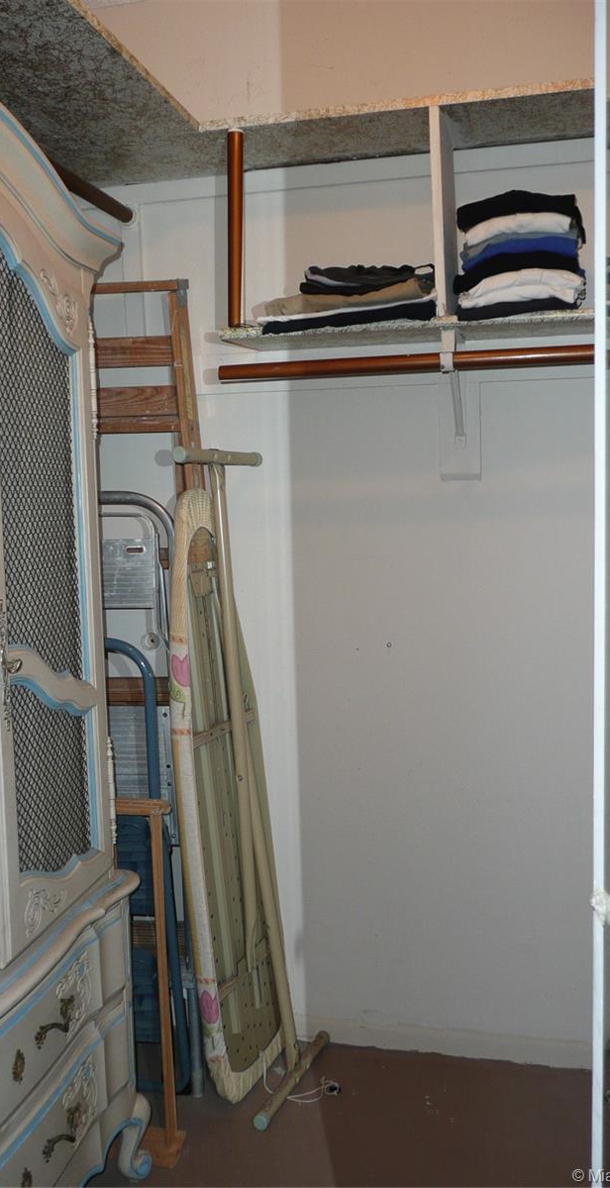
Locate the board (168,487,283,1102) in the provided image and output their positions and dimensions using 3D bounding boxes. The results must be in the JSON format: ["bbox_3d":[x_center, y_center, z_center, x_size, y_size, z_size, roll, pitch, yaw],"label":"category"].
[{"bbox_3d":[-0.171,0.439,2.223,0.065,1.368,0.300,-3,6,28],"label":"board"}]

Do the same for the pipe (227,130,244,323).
[{"bbox_3d":[-0.147,-0.772,2.039,0.033,0.402,0.033,2,7,13],"label":"pipe"}]

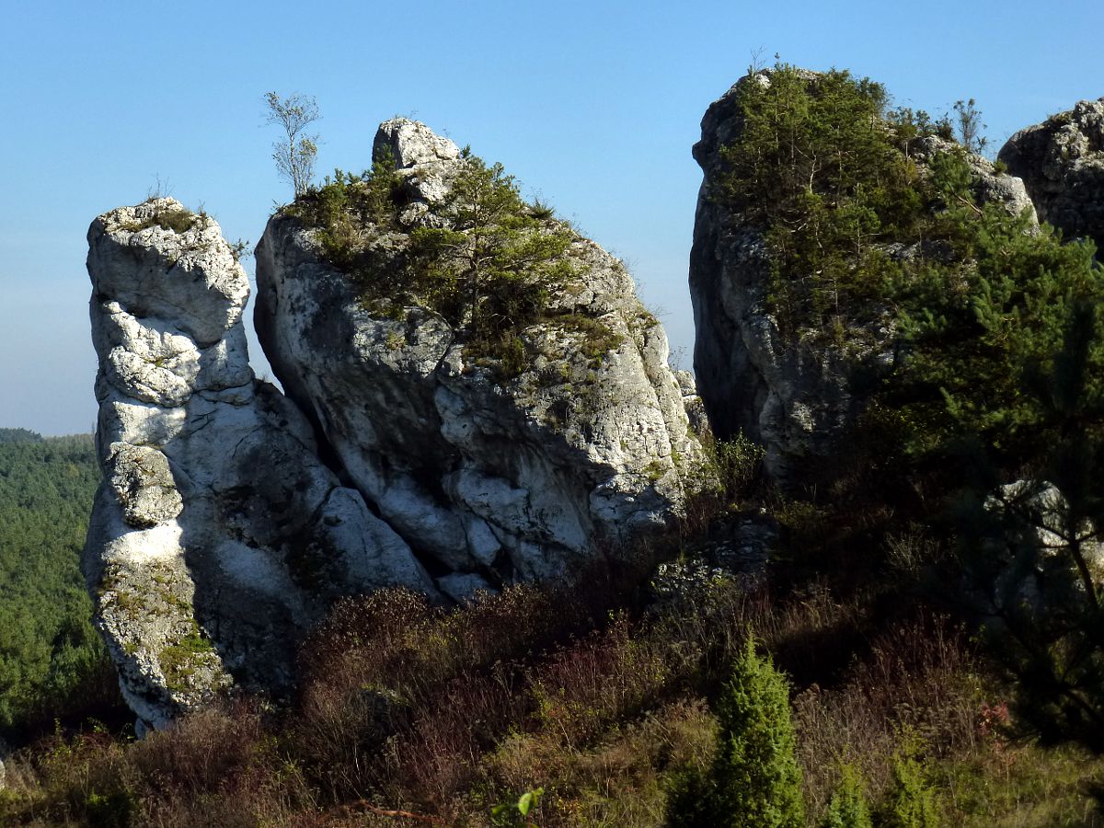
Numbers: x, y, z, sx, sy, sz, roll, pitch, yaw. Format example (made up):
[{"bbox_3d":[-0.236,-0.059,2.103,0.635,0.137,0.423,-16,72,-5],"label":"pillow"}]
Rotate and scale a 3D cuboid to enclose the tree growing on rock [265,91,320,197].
[{"bbox_3d":[-5.174,-5.376,72.000,1.140,2.150,1.050,0,0,0],"label":"tree growing on rock"}]

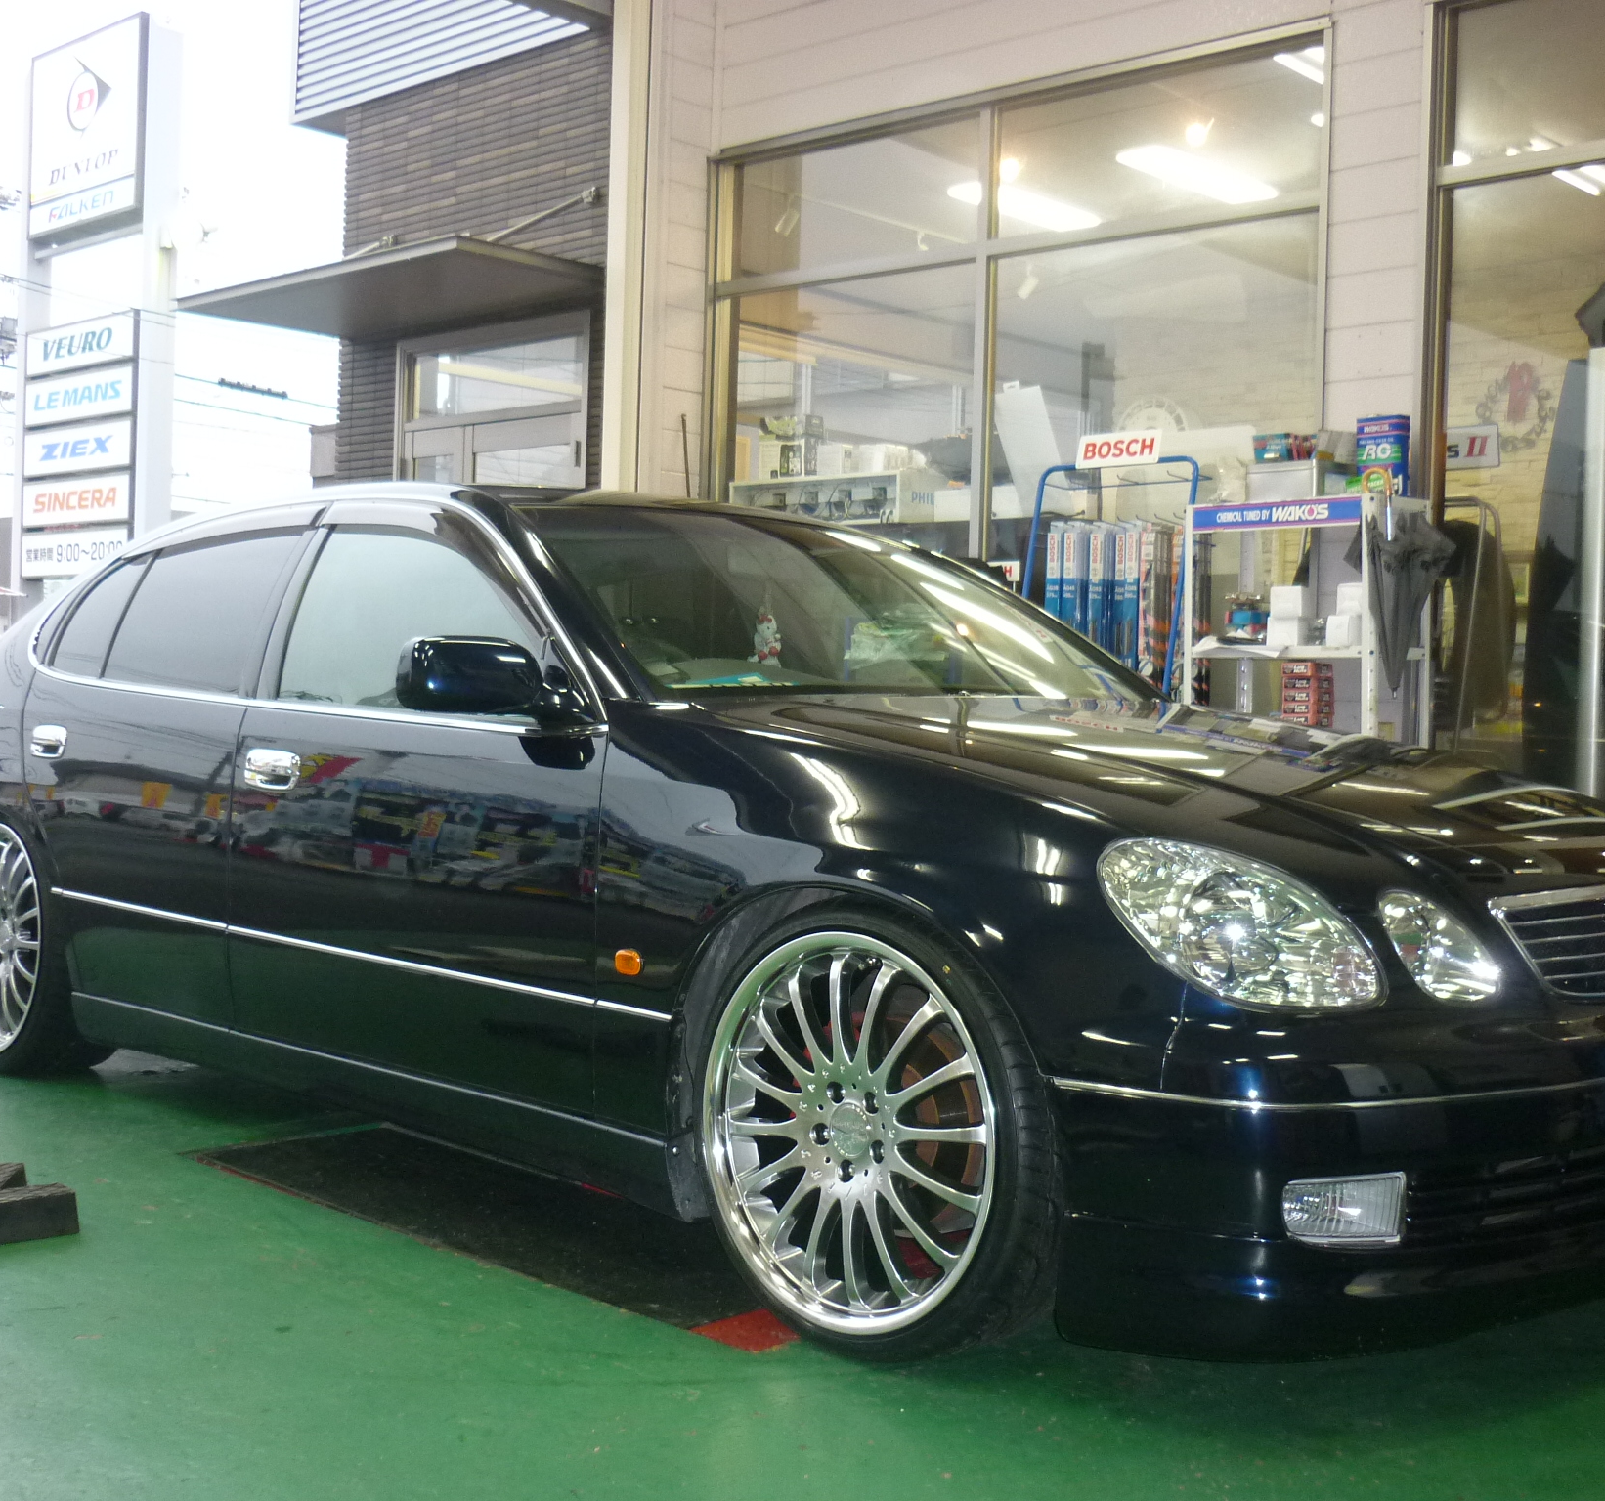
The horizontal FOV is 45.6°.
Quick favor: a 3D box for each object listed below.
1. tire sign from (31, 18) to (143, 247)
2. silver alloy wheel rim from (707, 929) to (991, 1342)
[{"bbox_3d":[-7.475,-6.500,20.076,2.187,1.960,0.220,2,0,41],"label":"tire sign"},{"bbox_3d":[0.127,0.536,2.761,0.557,0.557,0.225,2,0,44],"label":"silver alloy wheel rim"}]

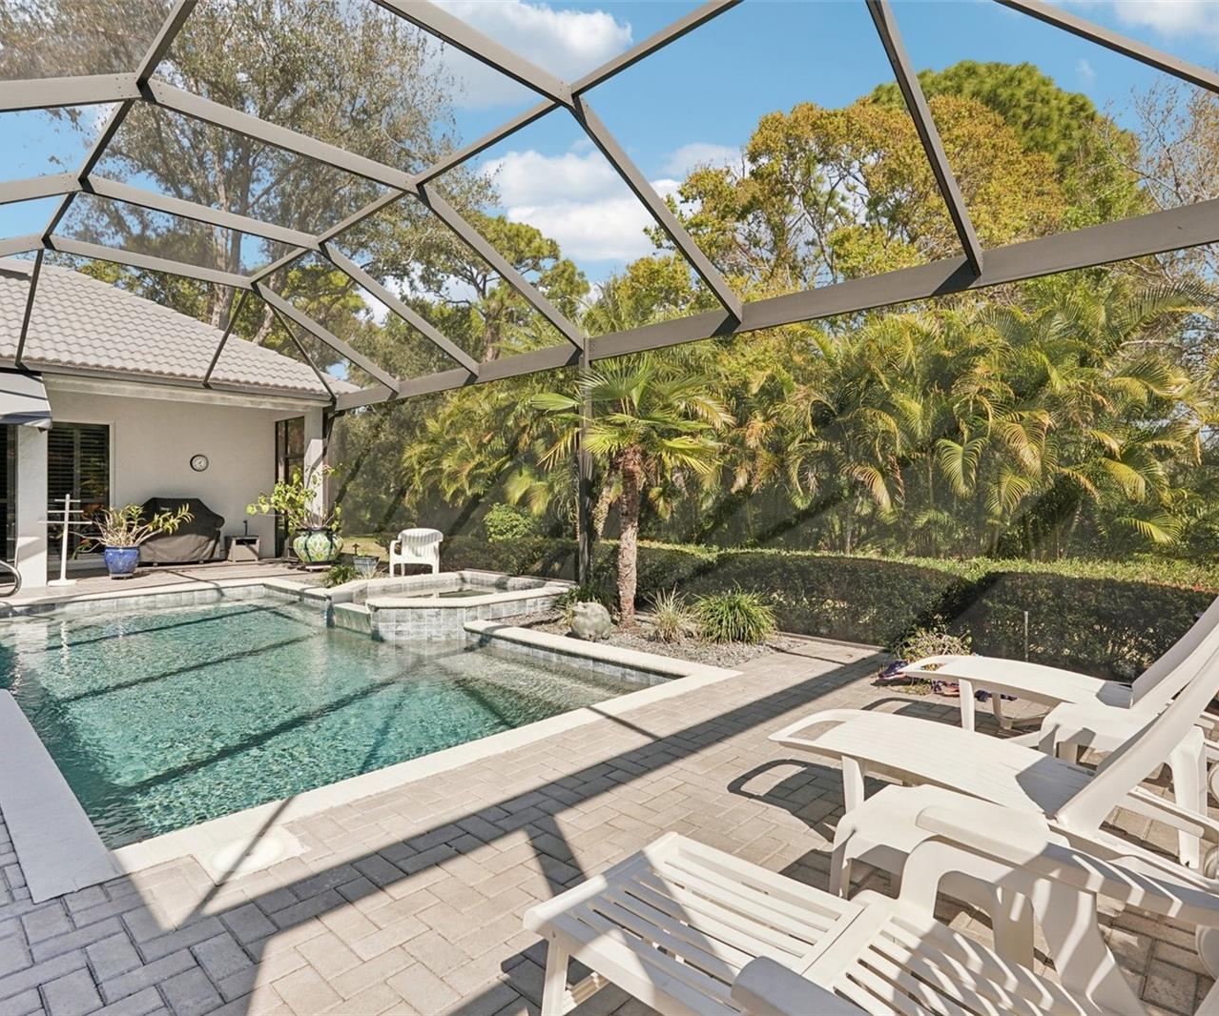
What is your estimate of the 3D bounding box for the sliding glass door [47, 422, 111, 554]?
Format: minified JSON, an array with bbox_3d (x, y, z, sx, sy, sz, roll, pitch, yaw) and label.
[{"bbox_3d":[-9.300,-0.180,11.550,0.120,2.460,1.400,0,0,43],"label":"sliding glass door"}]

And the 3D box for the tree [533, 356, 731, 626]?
[{"bbox_3d":[0.220,-0.150,6.620,1.900,2.680,1.850,0,0,0],"label":"tree"}]

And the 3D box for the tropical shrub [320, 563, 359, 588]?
[{"bbox_3d":[-3.960,0.985,9.950,0.540,0.380,0.520,0,0,0],"label":"tropical shrub"}]

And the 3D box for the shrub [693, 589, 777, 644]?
[{"bbox_3d":[1.140,0.960,6.150,0.740,0.460,0.720,0,0,0],"label":"shrub"}]

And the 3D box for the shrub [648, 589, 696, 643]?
[{"bbox_3d":[0.565,0.955,6.120,0.460,0.470,0.460,0,0,0],"label":"shrub"}]

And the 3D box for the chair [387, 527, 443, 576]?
[{"bbox_3d":[-2.850,0.735,9.950,0.630,0.840,0.620,0,0,0],"label":"chair"}]

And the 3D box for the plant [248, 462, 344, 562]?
[{"bbox_3d":[-5.470,0.170,11.850,1.450,1.760,1.250,0,0,0],"label":"plant"}]

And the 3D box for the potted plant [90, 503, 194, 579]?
[{"bbox_3d":[-7.180,0.500,10.400,1.150,1.150,1.350,0,0,43],"label":"potted plant"}]

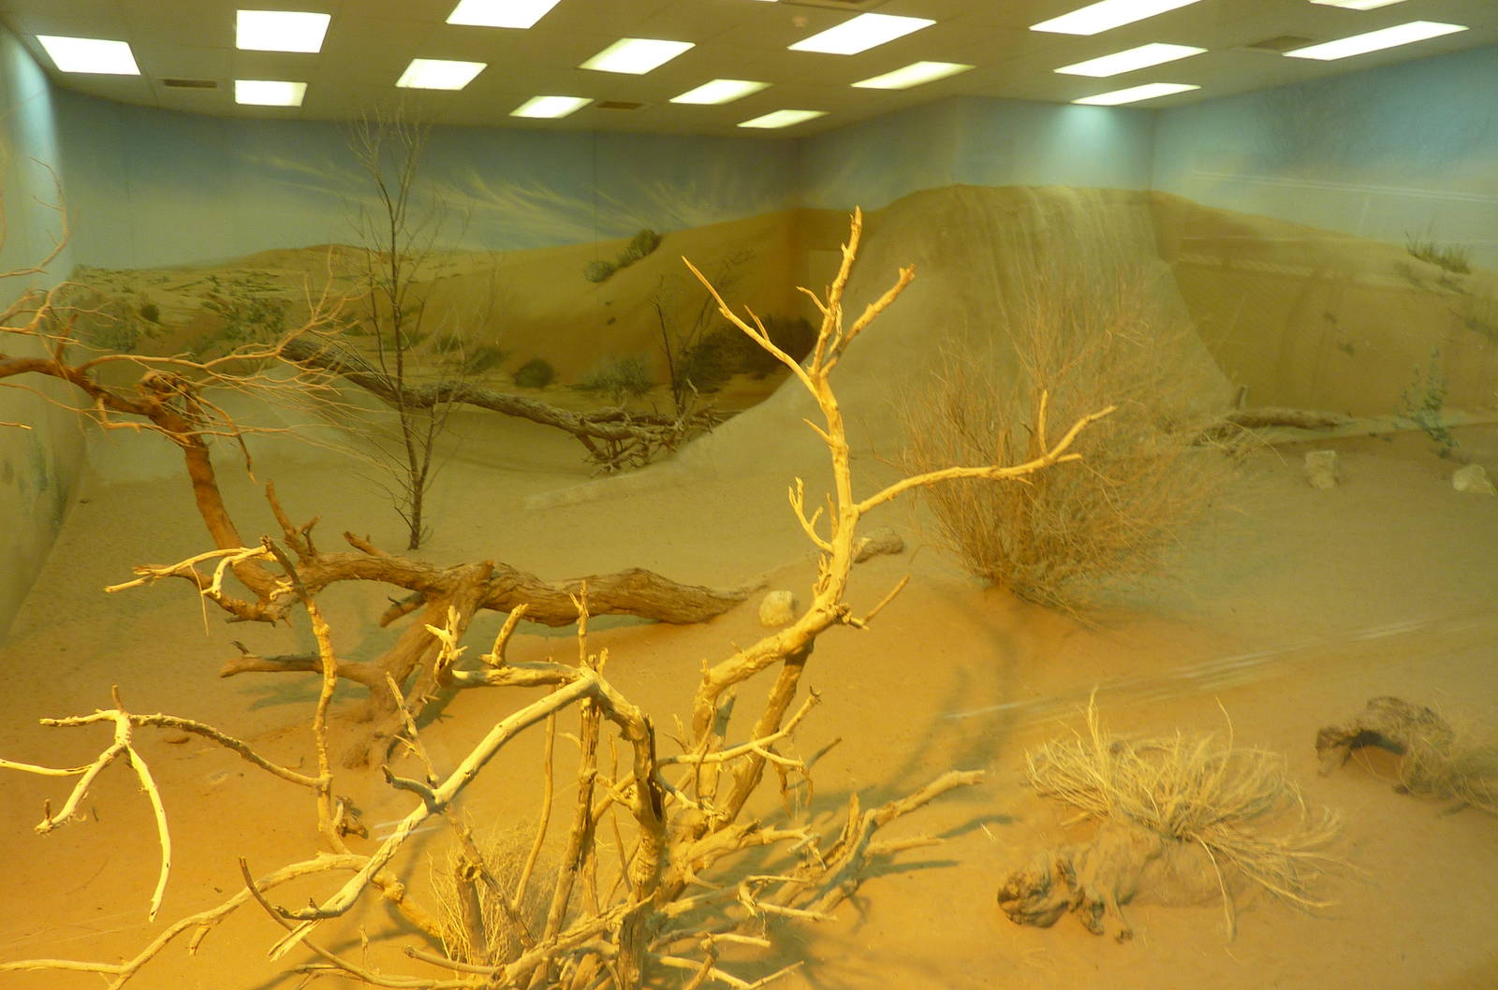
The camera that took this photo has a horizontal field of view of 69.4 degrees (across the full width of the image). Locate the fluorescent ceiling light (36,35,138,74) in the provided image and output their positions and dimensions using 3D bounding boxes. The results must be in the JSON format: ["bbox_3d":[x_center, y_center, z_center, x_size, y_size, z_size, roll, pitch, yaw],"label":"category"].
[{"bbox_3d":[-4.662,-3.121,7.693,0.560,0.070,1.160,-6,12,-24],"label":"fluorescent ceiling light"}]

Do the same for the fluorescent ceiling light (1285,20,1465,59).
[{"bbox_3d":[4.548,-3.330,7.899,0.570,0.070,1.160,-6,12,-24],"label":"fluorescent ceiling light"}]

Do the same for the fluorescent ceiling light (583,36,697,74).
[{"bbox_3d":[-0.859,-3.286,8.092,0.560,0.070,1.160,-6,12,-24],"label":"fluorescent ceiling light"}]

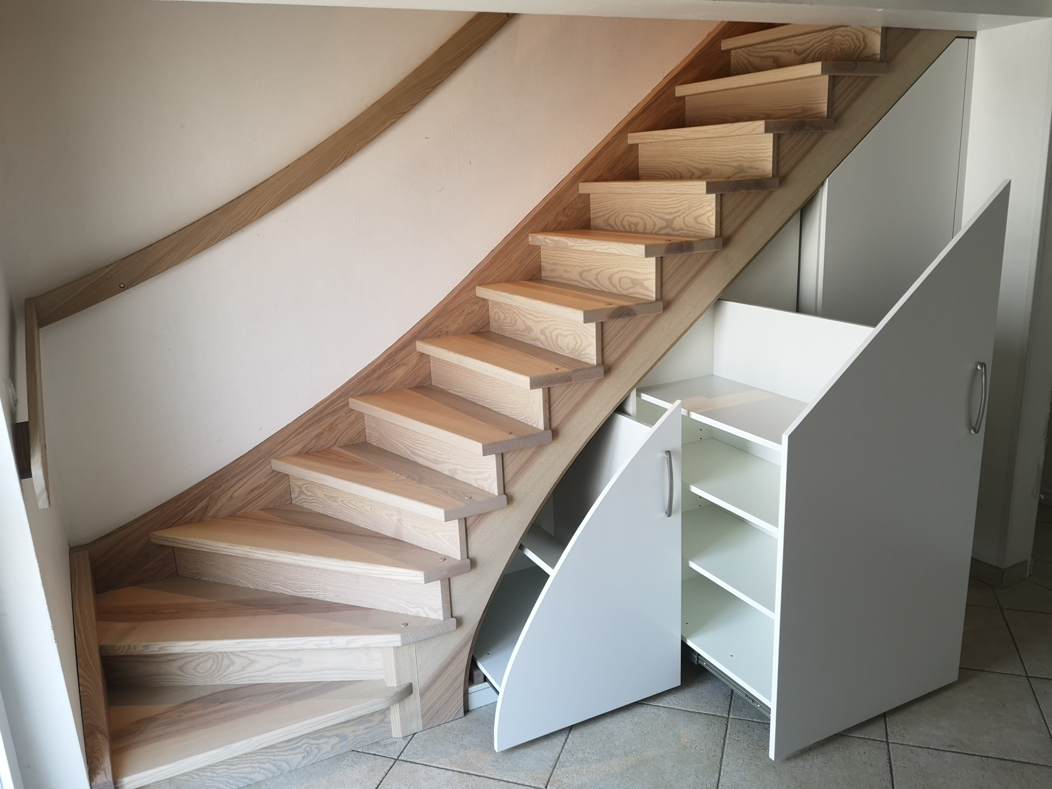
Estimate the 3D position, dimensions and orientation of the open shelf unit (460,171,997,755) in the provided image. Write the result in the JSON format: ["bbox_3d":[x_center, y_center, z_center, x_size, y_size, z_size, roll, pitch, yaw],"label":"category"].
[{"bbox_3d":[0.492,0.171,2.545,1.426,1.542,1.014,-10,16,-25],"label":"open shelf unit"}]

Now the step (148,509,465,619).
[{"bbox_3d":[-0.661,0.531,2.722,1.122,0.180,0.369,3,16,20],"label":"step"}]

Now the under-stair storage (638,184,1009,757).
[{"bbox_3d":[0.849,0.149,2.567,0.762,1.542,0.745,-10,16,-25],"label":"under-stair storage"}]

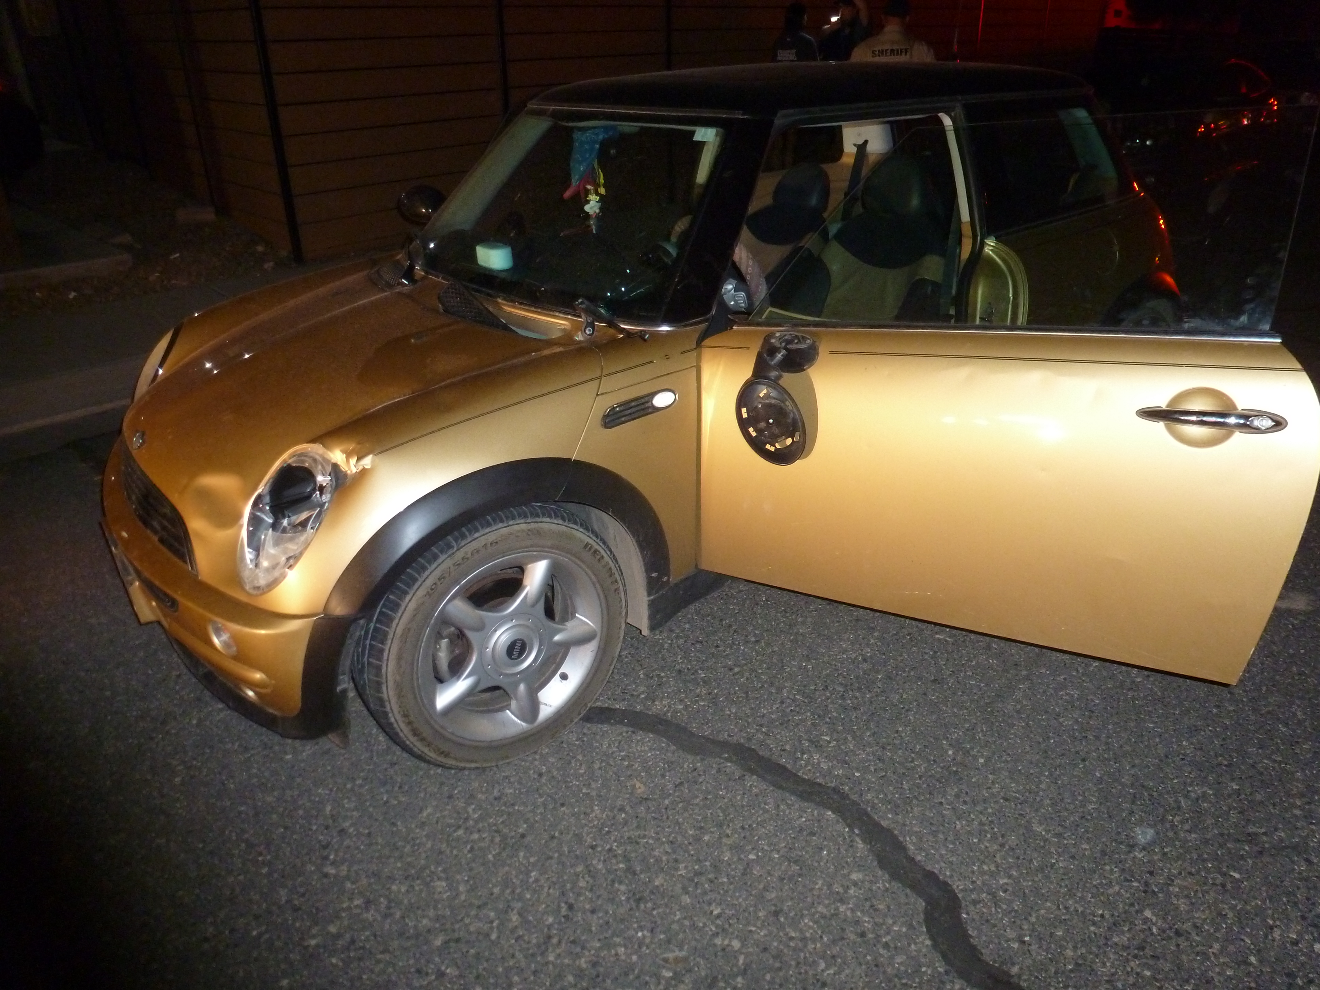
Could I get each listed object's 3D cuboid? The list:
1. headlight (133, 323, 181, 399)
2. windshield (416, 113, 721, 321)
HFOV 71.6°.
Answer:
[{"bbox_3d":[-1.466,-0.352,2.720,0.211,0.281,0.231,-19,29,-30],"label":"headlight"},{"bbox_3d":[-0.334,-0.826,2.581,1.407,0.146,0.672,28,85,49],"label":"windshield"}]

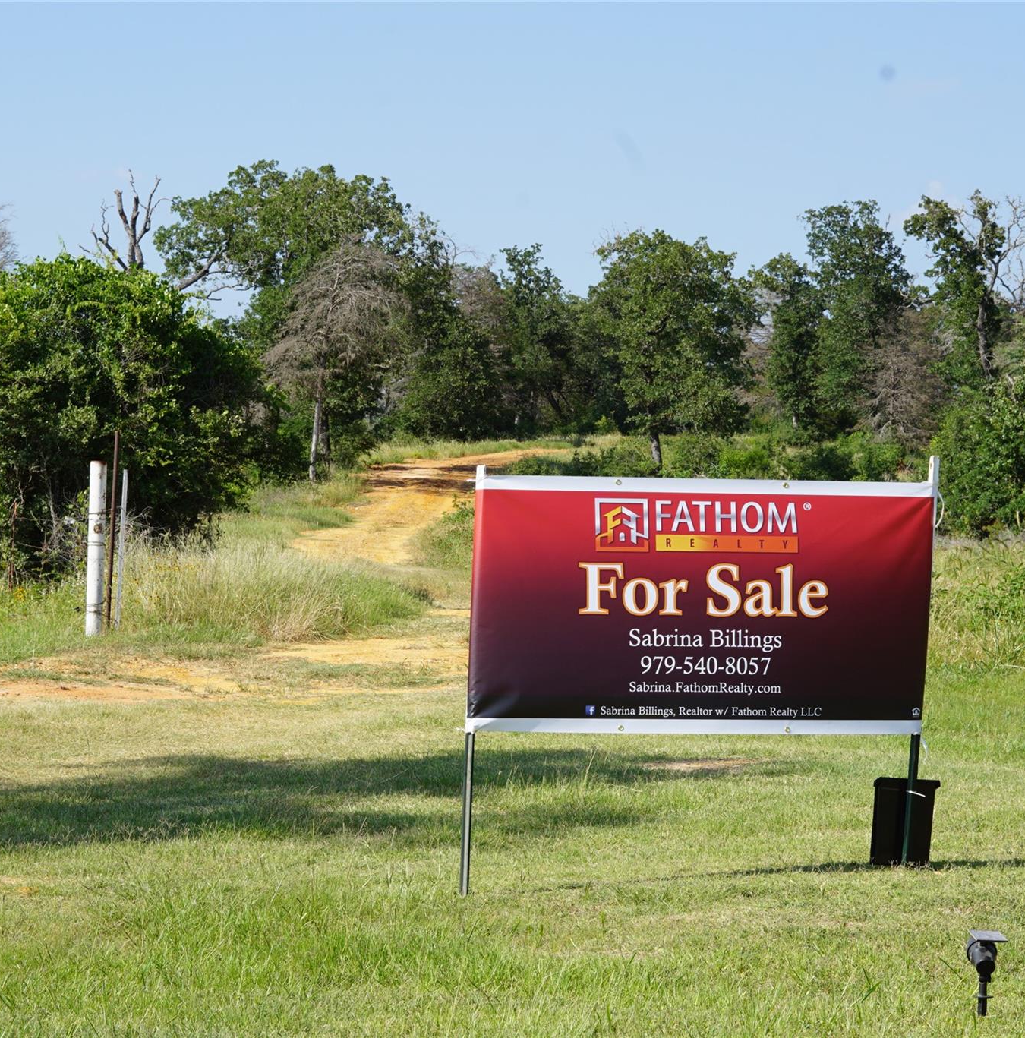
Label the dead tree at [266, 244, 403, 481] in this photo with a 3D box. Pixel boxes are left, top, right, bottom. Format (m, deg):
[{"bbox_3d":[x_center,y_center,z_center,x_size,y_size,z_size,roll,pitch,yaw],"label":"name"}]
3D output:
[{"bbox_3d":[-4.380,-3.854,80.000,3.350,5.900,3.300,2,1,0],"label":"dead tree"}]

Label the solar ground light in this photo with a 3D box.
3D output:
[{"bbox_3d":[1.332,1.273,9.100,0.112,0.243,0.135,1,1,-16],"label":"solar ground light"}]

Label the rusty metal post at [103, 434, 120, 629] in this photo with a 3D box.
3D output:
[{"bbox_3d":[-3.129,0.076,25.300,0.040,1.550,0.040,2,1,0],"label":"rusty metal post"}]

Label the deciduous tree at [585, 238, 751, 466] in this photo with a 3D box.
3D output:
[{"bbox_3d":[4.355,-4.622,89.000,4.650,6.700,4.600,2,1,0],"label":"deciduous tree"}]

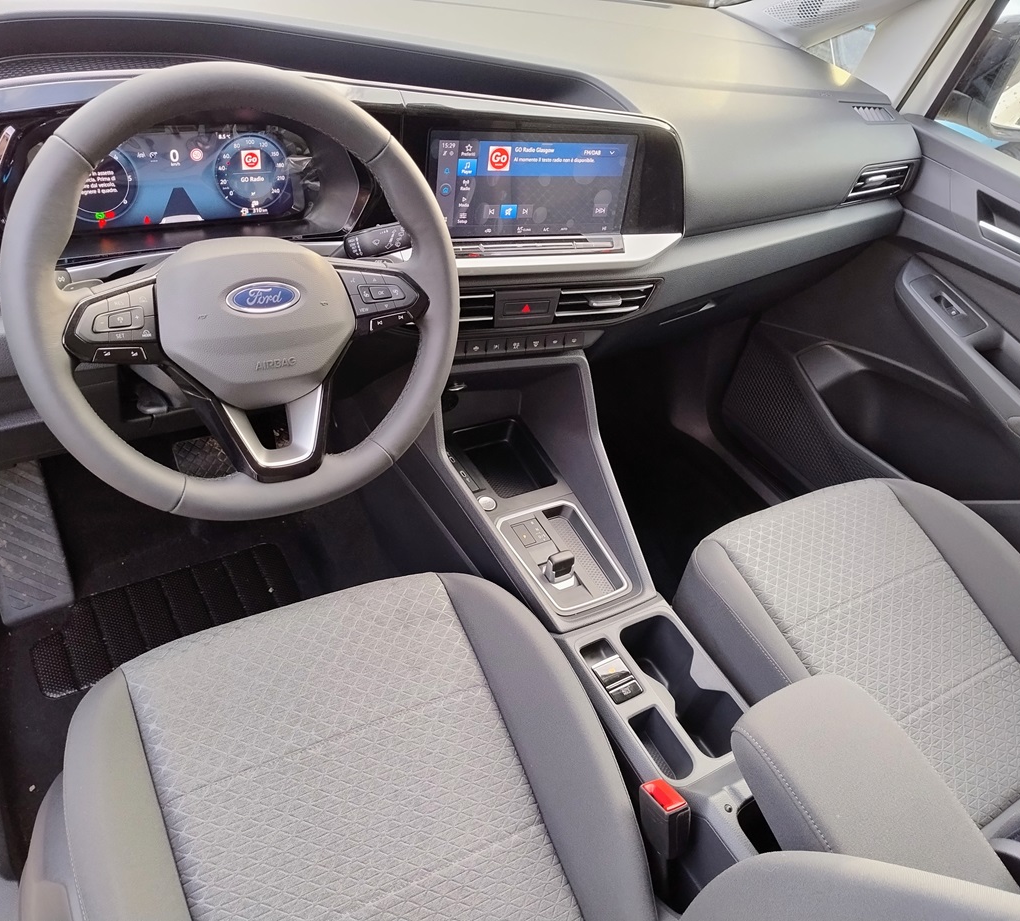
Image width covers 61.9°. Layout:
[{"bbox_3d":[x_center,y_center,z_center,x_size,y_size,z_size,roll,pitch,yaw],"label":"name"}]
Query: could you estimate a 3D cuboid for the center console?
[{"bbox_3d":[0.114,0.192,0.997,0.240,0.330,0.700,-11,50,-33],"label":"center console"}]

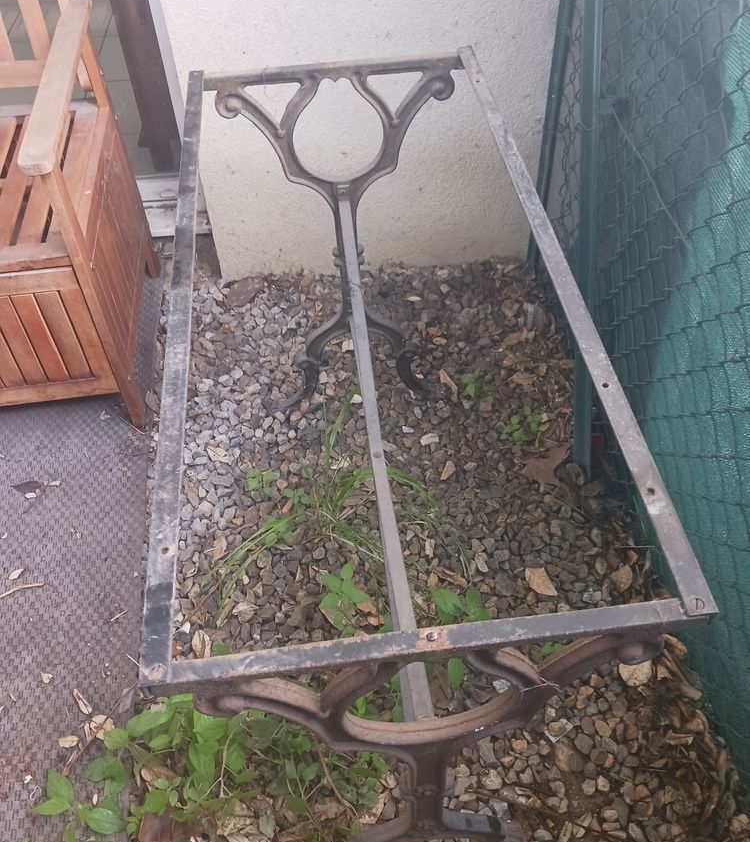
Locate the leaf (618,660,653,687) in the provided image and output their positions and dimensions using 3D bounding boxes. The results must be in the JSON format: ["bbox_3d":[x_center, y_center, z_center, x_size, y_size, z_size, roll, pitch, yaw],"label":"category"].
[{"bbox_3d":[0.418,0.401,1.252,0.054,0.014,0.060,8,50,9],"label":"leaf"}]

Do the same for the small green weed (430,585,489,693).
[{"bbox_3d":[0.137,0.355,1.273,0.093,0.070,0.155,2,49,4],"label":"small green weed"}]

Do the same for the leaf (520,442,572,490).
[{"bbox_3d":[0.355,0.090,1.515,0.129,0.030,0.084,-22,51,-16],"label":"leaf"}]

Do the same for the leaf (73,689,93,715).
[{"bbox_3d":[-0.469,0.450,1.250,0.014,0.012,0.054,-37,56,-26],"label":"leaf"}]

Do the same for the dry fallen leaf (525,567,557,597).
[{"bbox_3d":[0.288,0.281,1.359,0.038,0.015,0.062,-12,49,-8],"label":"dry fallen leaf"}]

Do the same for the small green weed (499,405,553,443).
[{"bbox_3d":[0.308,0.005,1.579,0.105,0.050,0.080,4,50,6],"label":"small green weed"}]

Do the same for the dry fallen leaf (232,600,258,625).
[{"bbox_3d":[-0.223,0.328,1.342,0.037,0.018,0.030,20,53,20],"label":"dry fallen leaf"}]

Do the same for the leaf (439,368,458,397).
[{"bbox_3d":[0.158,-0.083,1.677,0.028,0.020,0.085,-14,50,-9],"label":"leaf"}]

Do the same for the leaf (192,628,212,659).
[{"bbox_3d":[-0.290,0.374,1.305,0.032,0.018,0.055,-3,48,0],"label":"leaf"}]

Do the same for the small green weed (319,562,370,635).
[{"bbox_3d":[-0.052,0.300,1.320,0.090,0.080,0.105,-8,49,-4],"label":"small green weed"}]

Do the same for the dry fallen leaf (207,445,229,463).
[{"bbox_3d":[-0.318,0.068,1.581,0.053,0.012,0.038,3,49,6],"label":"dry fallen leaf"}]

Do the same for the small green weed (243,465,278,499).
[{"bbox_3d":[-0.221,0.119,1.518,0.064,0.030,0.065,-5,49,-2],"label":"small green weed"}]

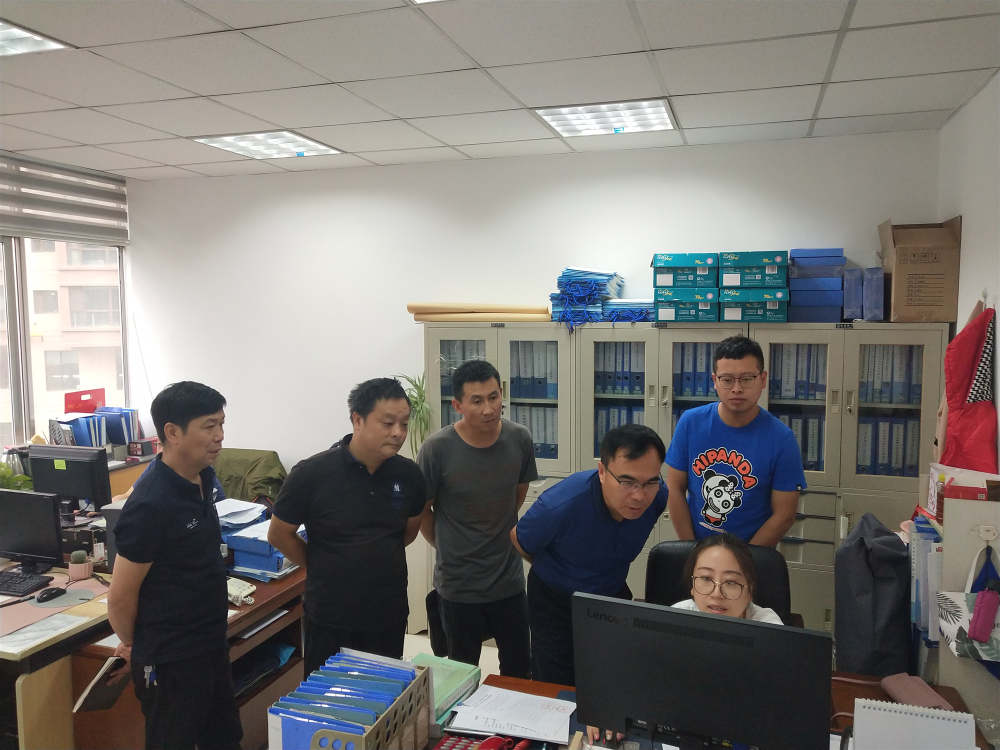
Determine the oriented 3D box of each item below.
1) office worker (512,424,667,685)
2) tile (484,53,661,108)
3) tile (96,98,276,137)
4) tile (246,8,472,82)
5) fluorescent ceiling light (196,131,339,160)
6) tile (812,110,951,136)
[{"bbox_3d":[0.265,0.820,2.500,0.470,1.430,0.660,-2,3,-29],"label":"office worker"},{"bbox_3d":[0.311,-1.145,3.373,0.600,0.020,0.618,1,3,18],"label":"tile"},{"bbox_3d":[-1.366,-1.146,3.852,0.590,0.020,0.590,1,3,19],"label":"tile"},{"bbox_3d":[-0.454,-1.126,2.981,0.606,0.018,0.635,1,4,18],"label":"tile"},{"bbox_3d":[-1.170,-1.200,4.408,0.590,0.070,0.590,1,3,19],"label":"fluorescent ceiling light"},{"bbox_3d":[1.808,-1.208,4.144,0.602,0.018,0.400,1,4,18],"label":"tile"}]

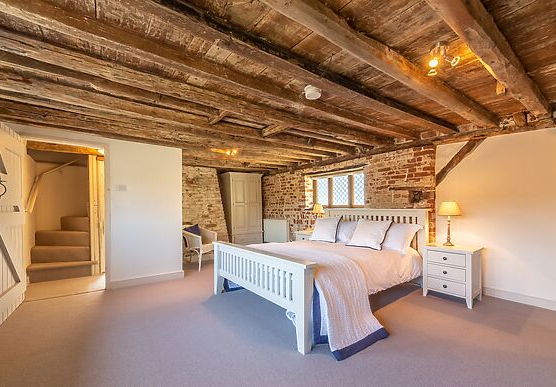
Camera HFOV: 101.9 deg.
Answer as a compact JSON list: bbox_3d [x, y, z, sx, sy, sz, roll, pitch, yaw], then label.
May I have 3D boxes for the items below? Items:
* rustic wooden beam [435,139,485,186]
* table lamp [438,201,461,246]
[{"bbox_3d":[2.394,-0.416,3.030,0.090,0.760,0.115,1,42,-39],"label":"rustic wooden beam"},{"bbox_3d":[2.140,0.391,2.814,0.230,0.530,0.230,1,-2,-39],"label":"table lamp"}]

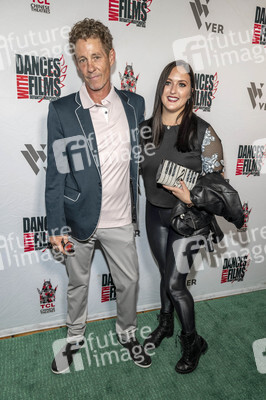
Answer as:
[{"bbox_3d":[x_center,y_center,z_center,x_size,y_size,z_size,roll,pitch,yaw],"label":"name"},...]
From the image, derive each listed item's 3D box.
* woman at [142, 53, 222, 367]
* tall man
[{"bbox_3d":[0.254,0.145,1.658,0.520,1.670,0.420,9,16,24],"label":"woman"},{"bbox_3d":[-0.133,0.061,1.599,0.620,1.830,0.400,-1,15,-12],"label":"tall man"}]

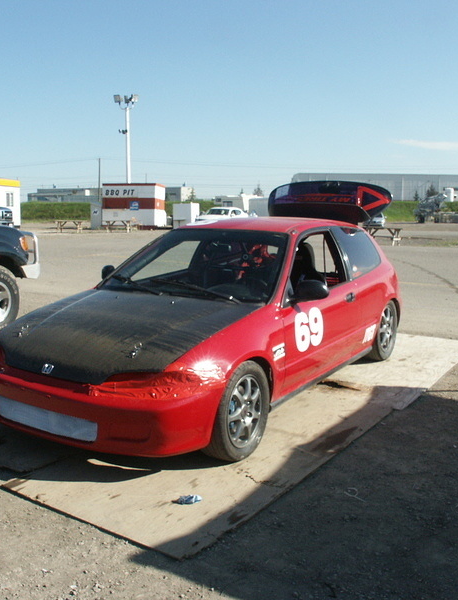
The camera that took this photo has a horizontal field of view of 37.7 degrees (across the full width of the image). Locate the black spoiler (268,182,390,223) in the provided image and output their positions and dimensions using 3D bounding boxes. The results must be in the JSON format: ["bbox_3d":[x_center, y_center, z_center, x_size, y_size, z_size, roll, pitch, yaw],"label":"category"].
[{"bbox_3d":[0.865,-0.951,6.528,1.280,0.410,0.600,5,9,31],"label":"black spoiler"}]

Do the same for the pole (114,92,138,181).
[{"bbox_3d":[-8.631,-11.718,55.908,2.000,10.400,1.200,0,8,0],"label":"pole"}]

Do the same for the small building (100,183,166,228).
[{"bbox_3d":[-6.436,-6.346,44.954,3.390,2.850,3.800,0,8,0],"label":"small building"}]

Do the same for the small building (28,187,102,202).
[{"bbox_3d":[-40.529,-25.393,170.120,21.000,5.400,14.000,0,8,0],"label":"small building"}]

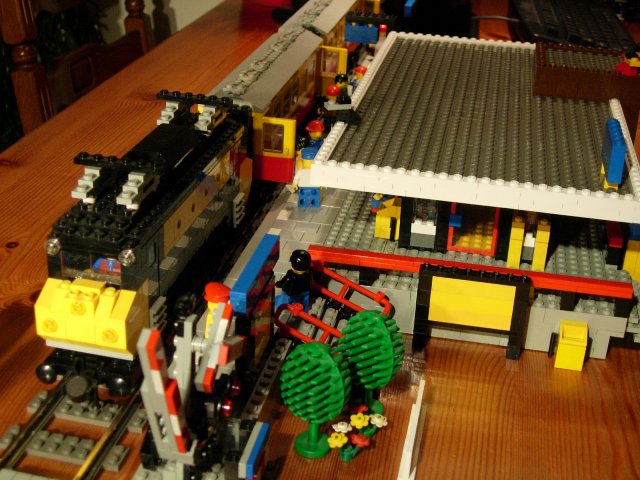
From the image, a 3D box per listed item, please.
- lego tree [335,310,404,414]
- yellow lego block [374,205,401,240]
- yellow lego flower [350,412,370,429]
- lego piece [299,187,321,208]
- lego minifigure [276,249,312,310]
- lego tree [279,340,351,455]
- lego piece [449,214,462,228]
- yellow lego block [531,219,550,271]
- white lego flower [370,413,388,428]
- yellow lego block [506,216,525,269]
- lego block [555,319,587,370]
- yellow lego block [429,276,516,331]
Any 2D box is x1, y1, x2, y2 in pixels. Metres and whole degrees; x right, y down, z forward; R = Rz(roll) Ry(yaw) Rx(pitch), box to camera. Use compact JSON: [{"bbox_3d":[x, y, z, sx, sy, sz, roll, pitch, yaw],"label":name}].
[{"bbox_3d":[0.026,0.065,0.495,0.033,0.059,0.036,-14,30,-31],"label":"lego tree"},{"bbox_3d":[0.048,-0.015,0.640,0.016,0.025,0.016,7,25,9],"label":"yellow lego block"},{"bbox_3d":[0.020,0.091,0.475,0.009,0.005,0.009,7,45,9],"label":"yellow lego flower"},{"bbox_3d":[-0.007,-0.032,0.677,0.016,0.017,0.009,3,25,0],"label":"lego piece"},{"bbox_3d":[-0.015,0.023,0.565,0.020,0.040,0.014,-17,32,-36],"label":"lego minifigure"},{"bbox_3d":[-0.002,0.078,0.465,0.033,0.059,0.036,2,25,-1],"label":"lego tree"},{"bbox_3d":[0.089,-0.013,0.611,0.008,0.008,0.008,7,25,9],"label":"lego piece"},{"bbox_3d":[0.141,0.003,0.601,0.008,0.033,0.008,7,25,9],"label":"yellow lego block"},{"bbox_3d":[0.030,0.091,0.476,0.009,0.005,0.009,9,39,-7],"label":"white lego flower"},{"bbox_3d":[0.126,0.001,0.603,0.008,0.033,0.008,7,25,9],"label":"yellow lego block"},{"bbox_3d":[0.148,0.062,0.555,0.016,0.025,0.016,7,25,9],"label":"lego block"},{"bbox_3d":[0.089,0.036,0.553,0.048,0.029,0.008,7,25,9],"label":"yellow lego block"}]

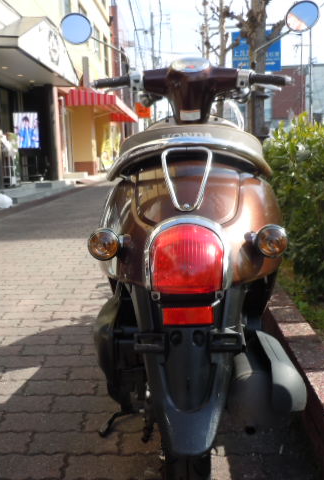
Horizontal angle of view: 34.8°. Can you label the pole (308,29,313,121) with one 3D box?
[{"bbox_3d":[13.264,-13.352,46.972,0.260,12.461,0.260,-1,9,3],"label":"pole"}]

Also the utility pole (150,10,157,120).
[{"bbox_3d":[-0.580,-12.401,42.975,0.260,12.515,0.260,-1,9,3],"label":"utility pole"}]

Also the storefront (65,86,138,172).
[{"bbox_3d":[-2.196,-3.869,19.470,1.850,2.900,7.000,-1,9,3],"label":"storefront"}]

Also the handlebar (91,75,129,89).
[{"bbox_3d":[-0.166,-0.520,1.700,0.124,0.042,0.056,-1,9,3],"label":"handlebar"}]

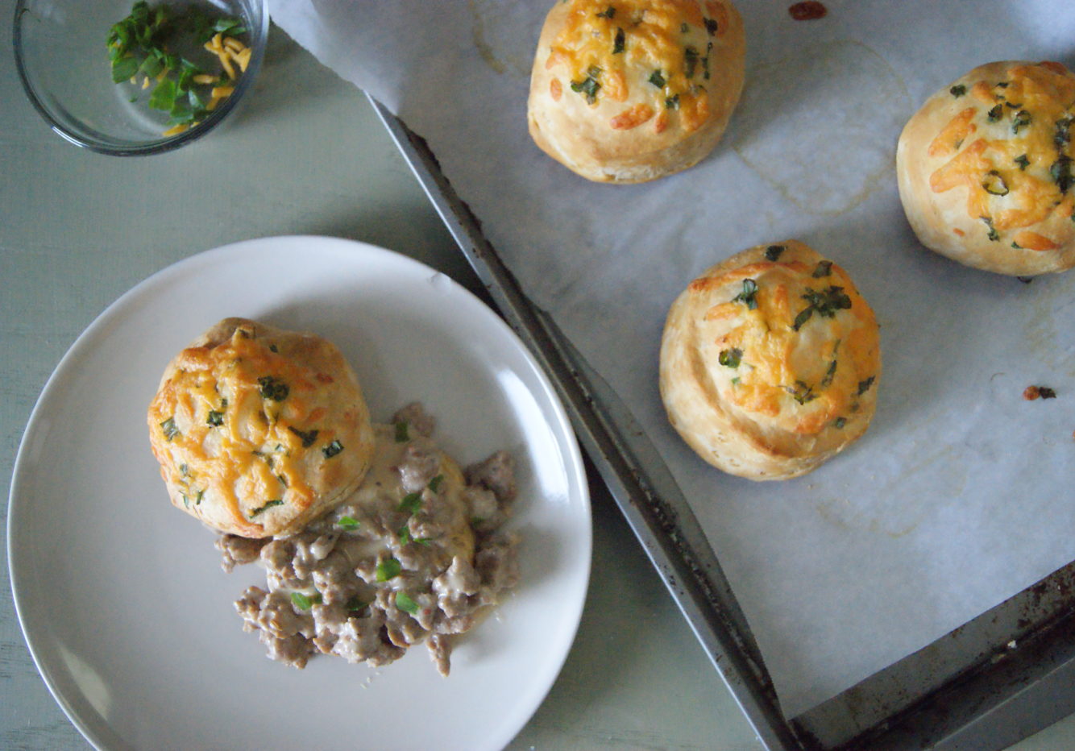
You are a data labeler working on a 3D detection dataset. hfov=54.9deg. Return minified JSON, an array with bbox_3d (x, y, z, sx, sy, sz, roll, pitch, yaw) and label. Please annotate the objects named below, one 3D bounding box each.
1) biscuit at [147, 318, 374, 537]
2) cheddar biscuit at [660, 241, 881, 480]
[{"bbox_3d":[-0.112,0.020,0.412,0.092,0.043,0.088,0,83,9],"label":"biscuit"},{"bbox_3d":[0.093,-0.006,0.410,0.087,0.050,0.096,0,88,3],"label":"cheddar biscuit"}]

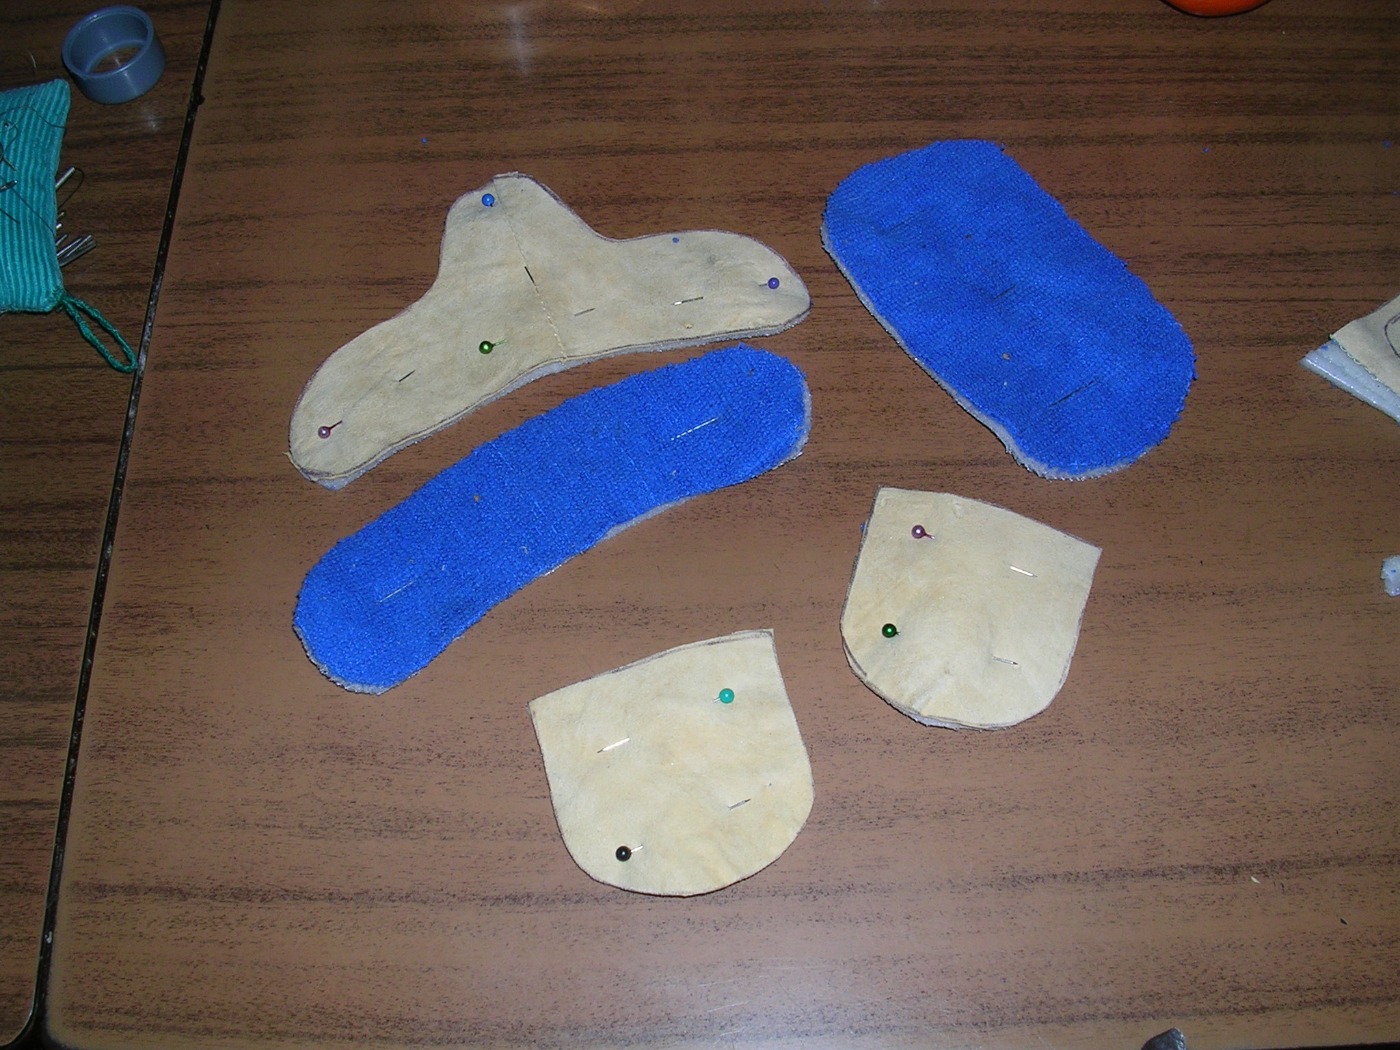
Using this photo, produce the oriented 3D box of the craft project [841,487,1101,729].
[{"bbox_3d":[0.076,0.026,0.443,0.067,0.008,0.072,18,68,8],"label":"craft project"}]

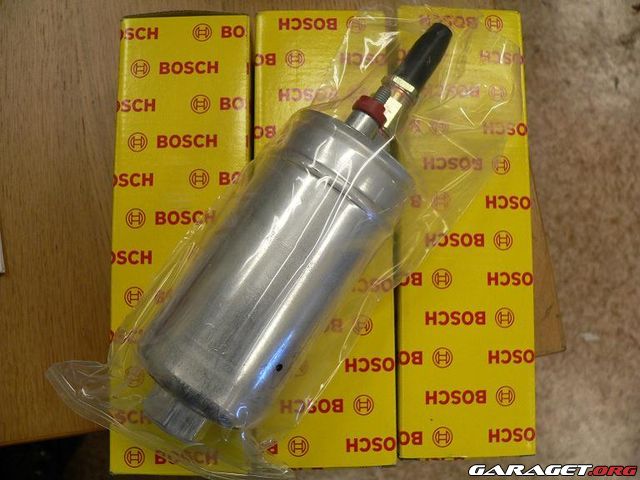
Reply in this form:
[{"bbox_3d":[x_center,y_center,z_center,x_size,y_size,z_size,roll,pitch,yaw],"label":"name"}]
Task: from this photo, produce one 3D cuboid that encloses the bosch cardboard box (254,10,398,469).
[{"bbox_3d":[0.001,-0.001,0.356,0.065,0.065,0.222,-1,83,-2],"label":"bosch cardboard box"}]

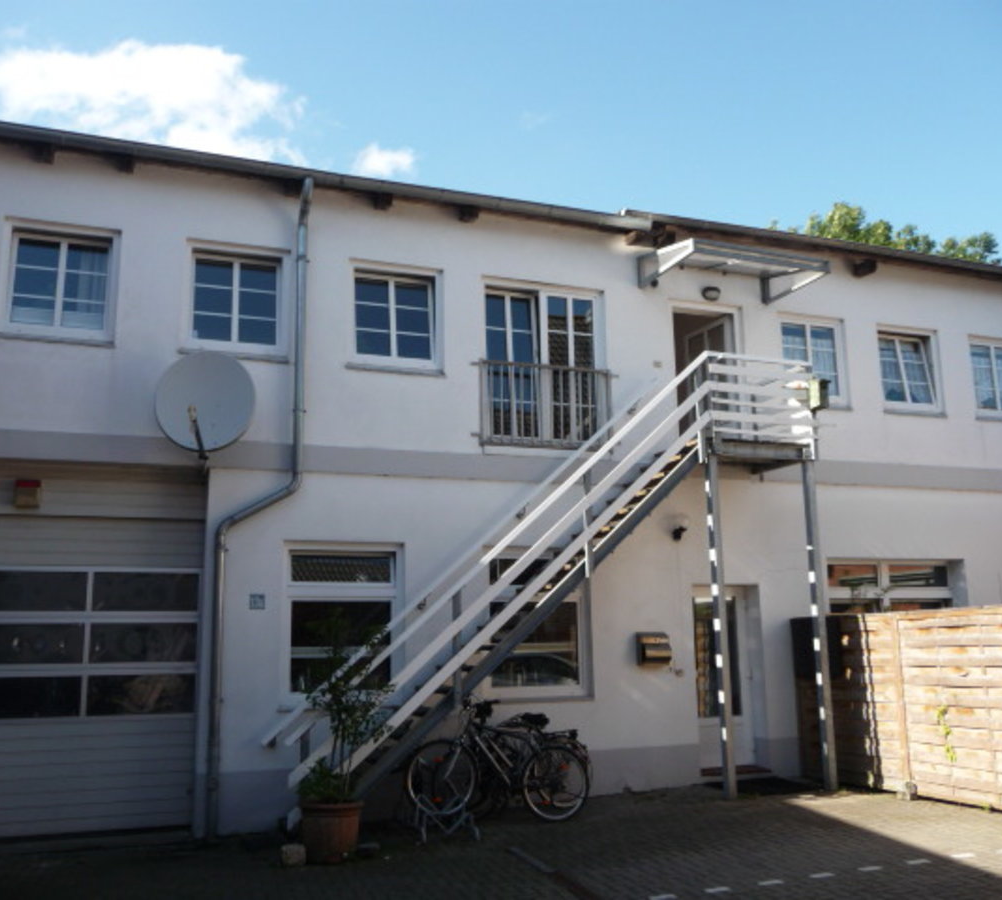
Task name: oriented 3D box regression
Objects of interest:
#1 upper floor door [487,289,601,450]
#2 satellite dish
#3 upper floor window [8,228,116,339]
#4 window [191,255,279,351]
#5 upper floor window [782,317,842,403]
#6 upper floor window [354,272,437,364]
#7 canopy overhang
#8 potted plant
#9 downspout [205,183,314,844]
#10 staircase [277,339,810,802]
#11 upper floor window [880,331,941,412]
[{"bbox_3d":[0.519,-0.947,11.376,1.500,1.950,0.150,3,-12,-20],"label":"upper floor door"},{"bbox_3d":[-2.880,-0.472,9.328,0.940,1.020,0.500,-1,-19,-1],"label":"satellite dish"},{"bbox_3d":[-4.384,-1.660,9.643,0.950,1.100,0.130,3,-12,-20],"label":"upper floor window"},{"bbox_3d":[-2.784,-1.571,10.239,0.950,1.100,0.130,3,-12,-20],"label":"window"},{"bbox_3d":[4.128,-1.187,12.812,0.950,1.100,0.130,3,-12,-20],"label":"upper floor window"},{"bbox_3d":[-1.174,-1.481,10.838,0.950,1.100,0.130,3,-12,-20],"label":"upper floor window"},{"bbox_3d":[2.794,-2.227,11.698,1.840,0.450,1.290,3,-12,-20],"label":"canopy overhang"},{"bbox_3d":[-1.313,2.376,8.167,0.780,1.950,0.750,3,-12,-20],"label":"potted plant"},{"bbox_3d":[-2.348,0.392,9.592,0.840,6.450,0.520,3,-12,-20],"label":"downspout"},{"bbox_3d":[0.714,1.245,10.295,6.050,4.820,1.060,3,-12,-20],"label":"staircase"},{"bbox_3d":[5.639,-1.103,13.374,0.950,1.100,0.130,3,-12,-20],"label":"upper floor window"}]

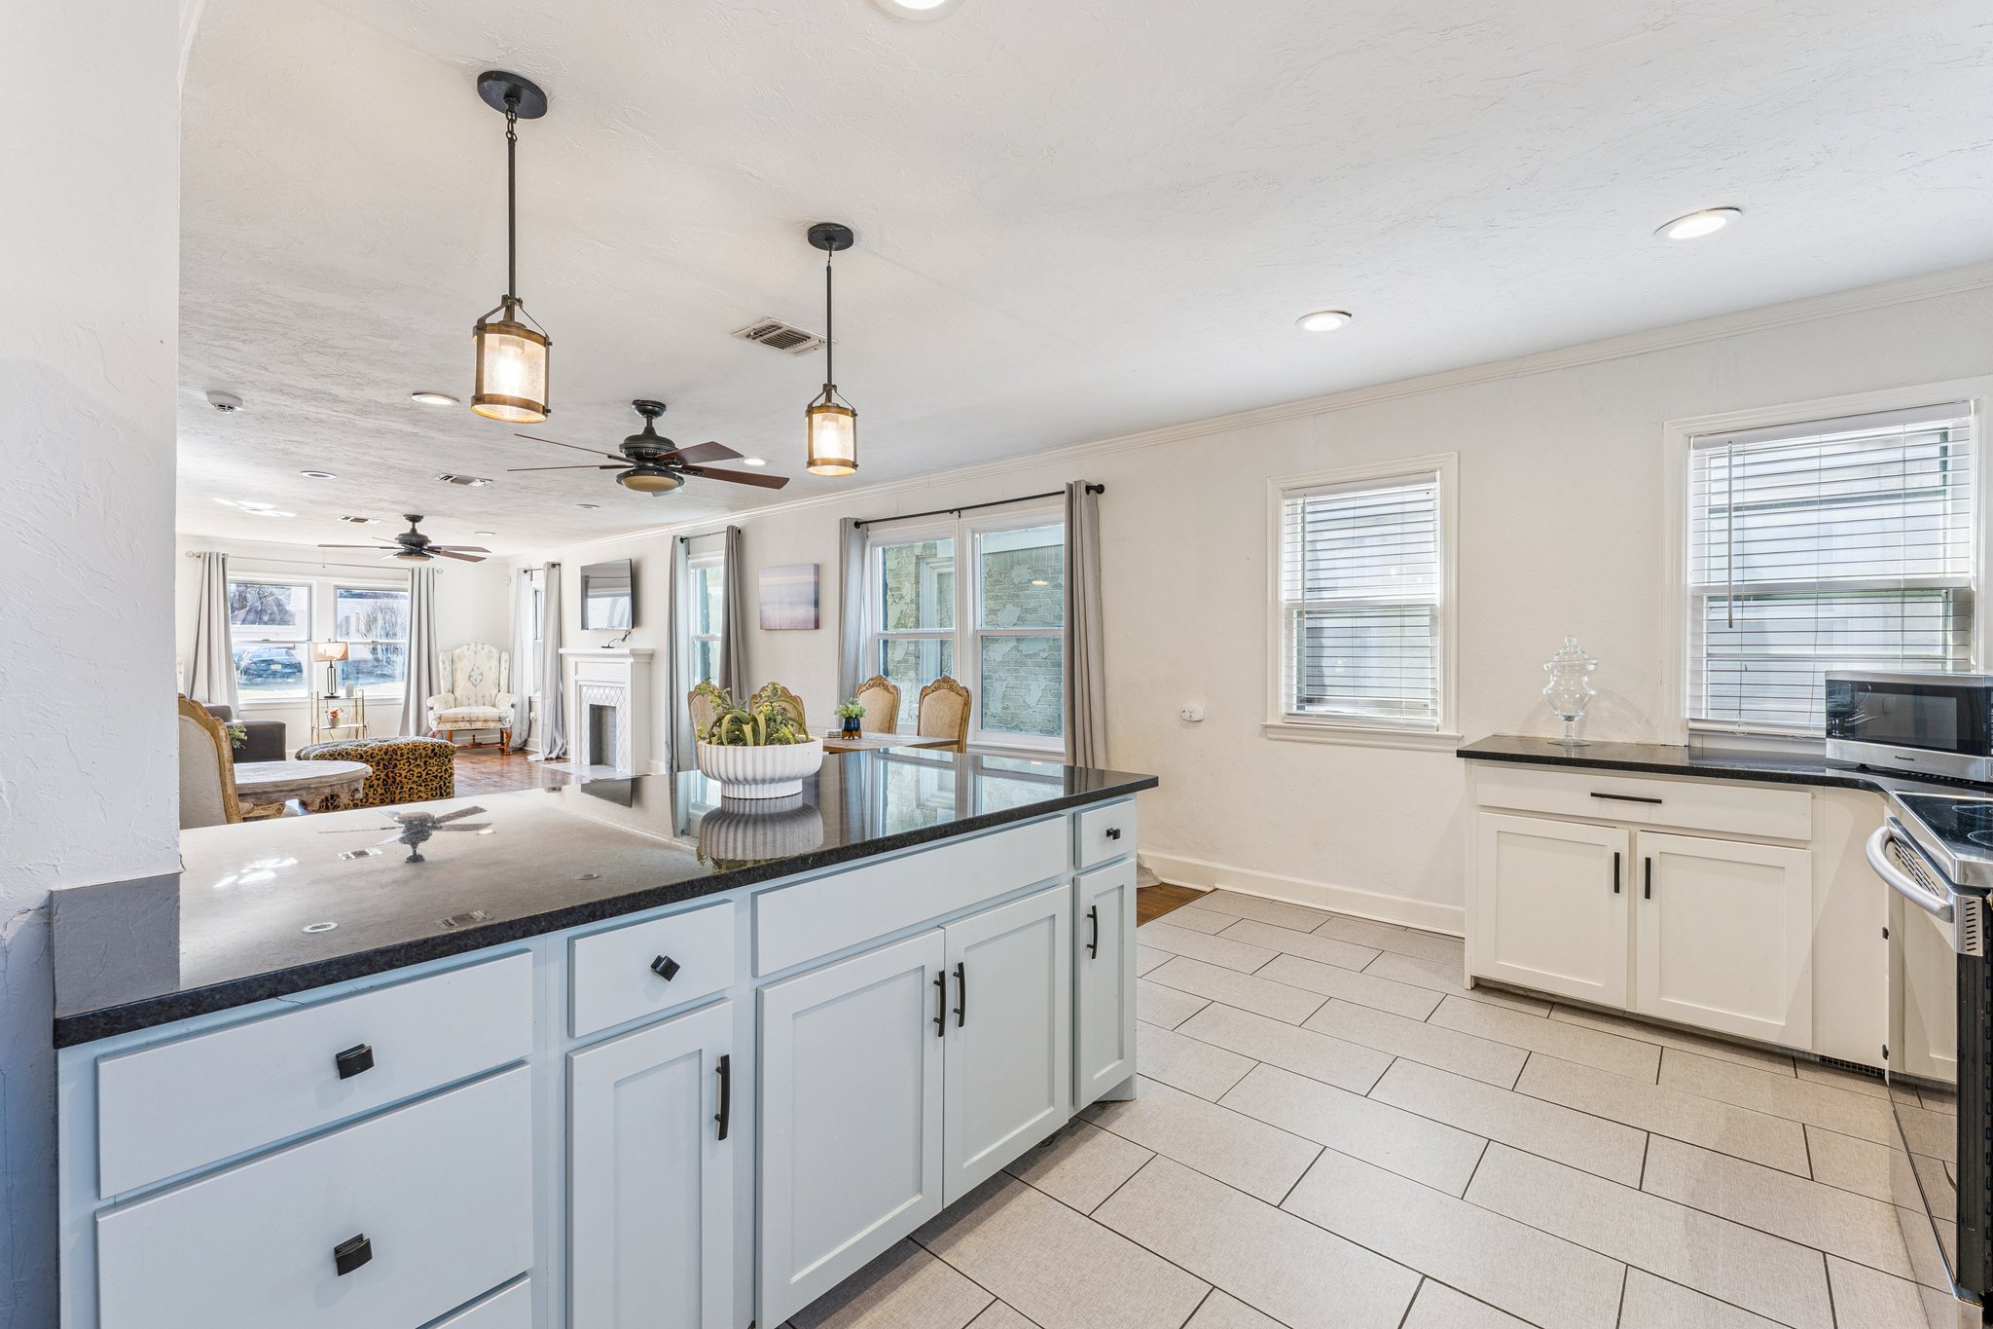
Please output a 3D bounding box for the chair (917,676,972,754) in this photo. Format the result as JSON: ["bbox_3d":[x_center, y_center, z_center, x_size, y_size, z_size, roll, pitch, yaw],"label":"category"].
[{"bbox_3d":[-0.469,0.620,4.798,0.500,1.085,0.600,1,1,41],"label":"chair"}]

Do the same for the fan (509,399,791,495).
[{"bbox_3d":[-1.690,-1.055,4.063,1.360,0.445,1.360,1,1,41],"label":"fan"}]

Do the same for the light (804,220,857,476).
[{"bbox_3d":[-0.482,-0.906,2.428,0.150,0.705,0.150,0,1,0],"label":"light"}]

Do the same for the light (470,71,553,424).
[{"bbox_3d":[-1.058,-0.896,1.813,0.150,0.705,0.150,1,1,41],"label":"light"}]

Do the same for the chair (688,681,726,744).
[{"bbox_3d":[-1.322,0.623,4.502,0.510,1.090,0.600,1,1,41],"label":"chair"}]

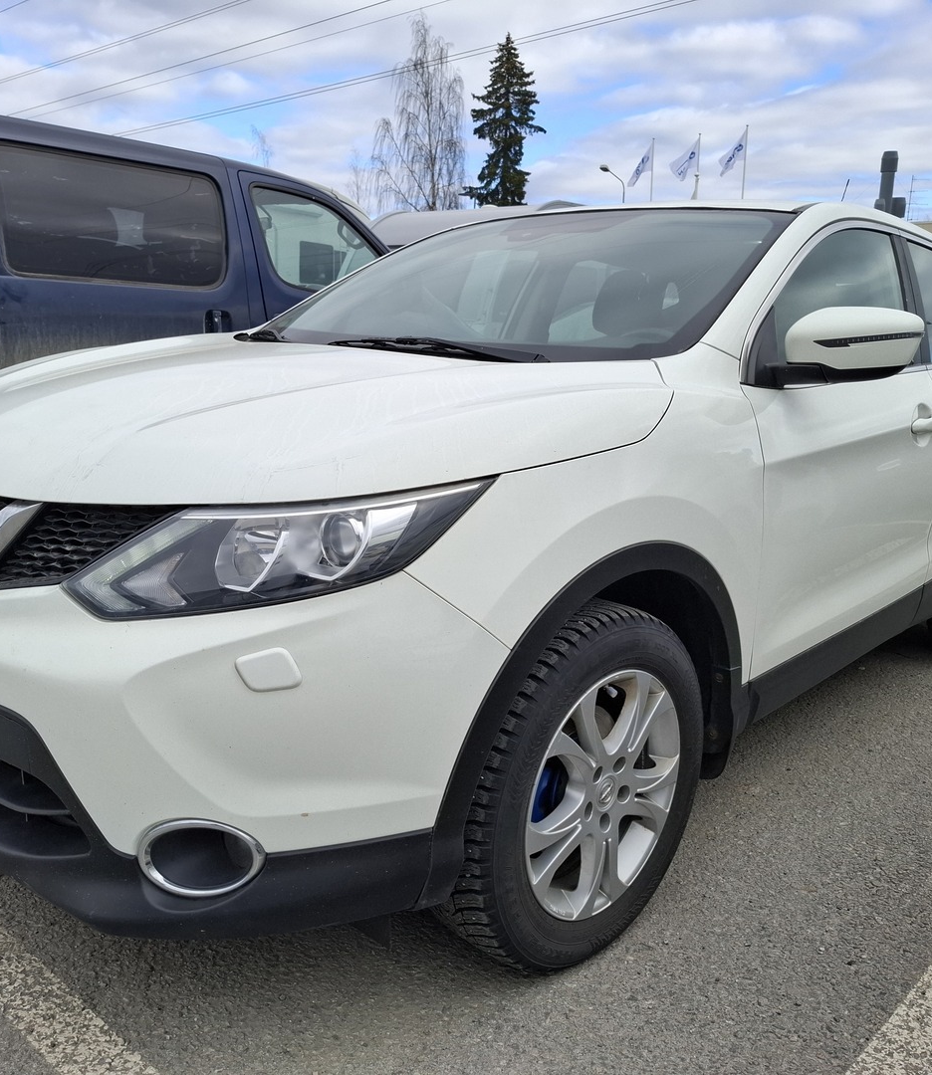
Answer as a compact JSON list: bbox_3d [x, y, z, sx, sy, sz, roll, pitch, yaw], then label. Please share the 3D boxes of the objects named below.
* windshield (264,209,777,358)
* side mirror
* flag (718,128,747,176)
[{"bbox_3d":[0.100,-0.733,2.616,1.470,0.130,0.892,12,44,42],"label":"windshield"},{"bbox_3d":[0.869,-0.453,2.131,0.235,0.160,0.190,12,16,42],"label":"side mirror"},{"bbox_3d":[10.950,-15.861,39.214,1.319,1.923,0.500,4,12,14],"label":"flag"}]

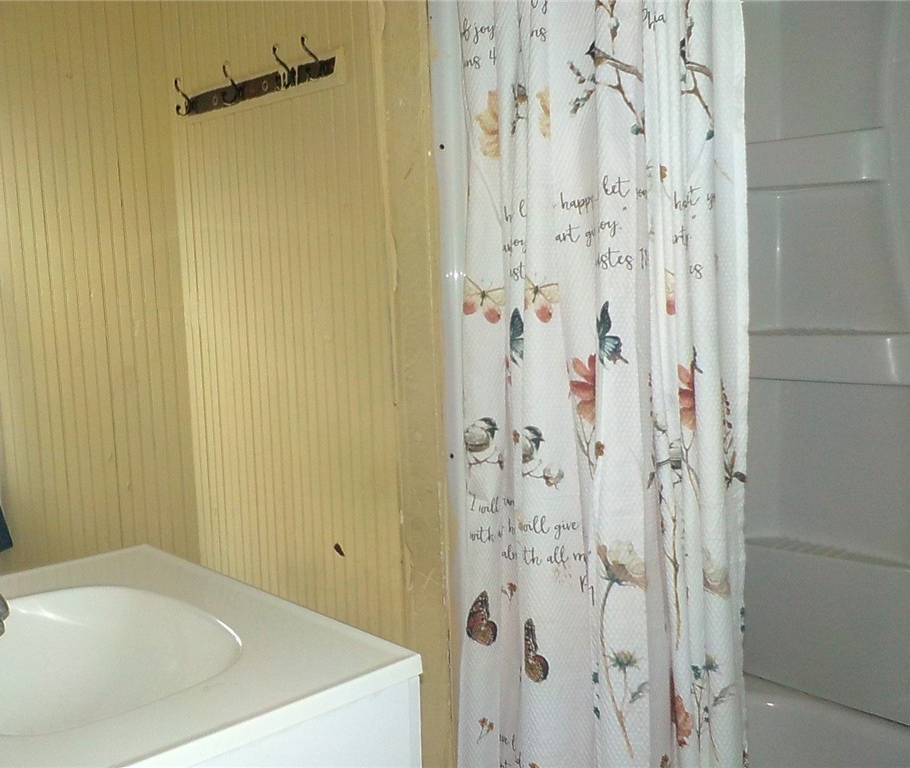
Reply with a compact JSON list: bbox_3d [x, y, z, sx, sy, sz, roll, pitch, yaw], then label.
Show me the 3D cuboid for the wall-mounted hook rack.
[{"bbox_3d":[-0.489,-0.718,2.091,0.600,0.090,0.060,4,9,43],"label":"wall-mounted hook rack"}]

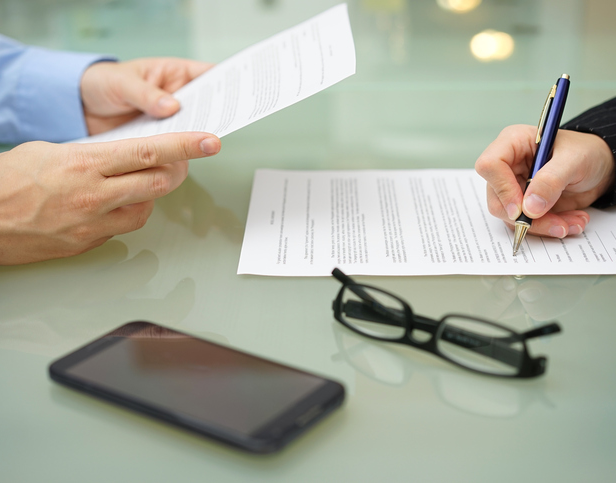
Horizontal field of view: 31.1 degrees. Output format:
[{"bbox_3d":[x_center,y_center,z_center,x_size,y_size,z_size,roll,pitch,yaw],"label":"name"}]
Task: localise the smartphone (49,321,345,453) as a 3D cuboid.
[{"bbox_3d":[-0.057,0.072,0.563,0.140,0.009,0.069,13,26,30],"label":"smartphone"}]

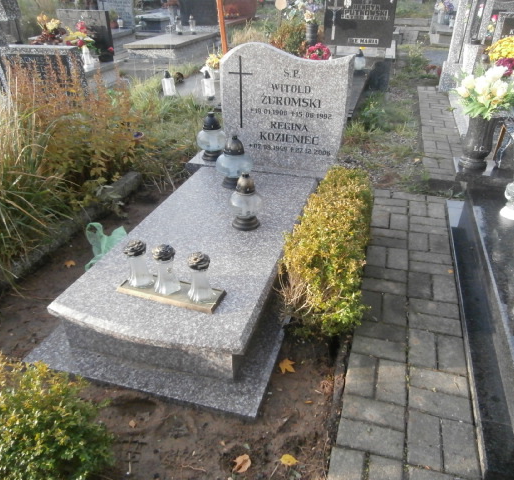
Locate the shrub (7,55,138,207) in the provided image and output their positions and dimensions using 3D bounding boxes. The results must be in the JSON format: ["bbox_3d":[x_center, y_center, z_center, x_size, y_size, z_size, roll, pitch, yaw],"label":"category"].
[{"bbox_3d":[-1.183,-0.795,2.994,0.780,0.840,0.700,8,32,15],"label":"shrub"}]

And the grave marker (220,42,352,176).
[{"bbox_3d":[0.152,-0.749,2.518,0.710,0.680,0.110,9,32,17],"label":"grave marker"}]

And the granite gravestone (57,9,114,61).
[{"bbox_3d":[-2.569,-3.054,6.656,0.740,0.700,0.090,8,32,15],"label":"granite gravestone"}]

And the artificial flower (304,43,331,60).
[{"bbox_3d":[0.690,-2.093,4.980,0.270,0.240,0.210,8,31,15],"label":"artificial flower"}]

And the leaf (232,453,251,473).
[{"bbox_3d":[-0.045,0.667,1.333,0.045,0.018,0.064,25,39,36],"label":"leaf"}]

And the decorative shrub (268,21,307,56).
[{"bbox_3d":[0.466,-2.735,6.259,0.530,0.600,0.520,8,32,15],"label":"decorative shrub"}]

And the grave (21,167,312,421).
[{"bbox_3d":[-0.219,0.060,2.189,0.913,0.202,1.604,8,32,15],"label":"grave"}]

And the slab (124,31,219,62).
[{"bbox_3d":[-1.377,-3.344,7.652,0.910,0.270,2.050,8,32,15],"label":"slab"}]

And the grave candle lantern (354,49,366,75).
[{"bbox_3d":[1.104,-1.897,4.717,0.118,0.230,0.118,8,31,15],"label":"grave candle lantern"}]

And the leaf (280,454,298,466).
[{"bbox_3d":[0.096,0.656,1.320,0.053,0.012,0.038,0,31,1],"label":"leaf"}]

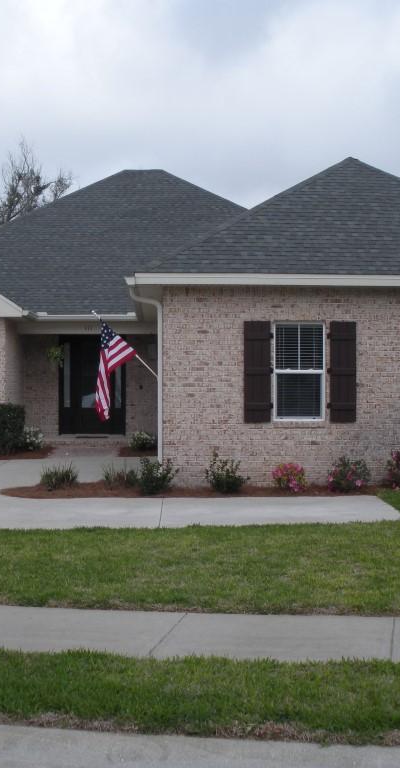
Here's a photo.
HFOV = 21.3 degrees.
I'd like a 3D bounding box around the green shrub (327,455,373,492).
[{"bbox_3d":[2.176,1.294,15.500,0.660,0.522,0.580,0,0,-3],"label":"green shrub"}]

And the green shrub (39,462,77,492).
[{"bbox_3d":[-2.078,1.368,15.750,0.540,0.400,0.500,0,0,-4],"label":"green shrub"}]

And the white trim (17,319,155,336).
[{"bbox_3d":[-2.333,-1.151,21.700,2.800,0.290,0.200,0,0,-4],"label":"white trim"}]

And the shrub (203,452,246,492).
[{"bbox_3d":[0.357,1.266,15.500,0.630,0.568,0.550,0,0,-3],"label":"shrub"}]

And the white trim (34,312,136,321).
[{"bbox_3d":[-2.548,-1.498,23.700,2.330,0.160,0.140,0,0,-3],"label":"white trim"}]

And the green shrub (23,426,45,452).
[{"bbox_3d":[-3.764,1.250,24.000,0.550,0.561,0.520,0,0,-3],"label":"green shrub"}]

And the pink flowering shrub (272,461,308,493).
[{"bbox_3d":[1.313,1.347,15.450,0.520,0.416,0.460,0,0,-3],"label":"pink flowering shrub"}]

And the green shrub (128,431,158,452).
[{"bbox_3d":[-1.139,1.139,21.100,0.540,0.420,0.500,0,0,-4],"label":"green shrub"}]

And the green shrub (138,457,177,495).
[{"bbox_3d":[-0.609,1.298,15.250,0.550,0.505,0.500,0,0,-3],"label":"green shrub"}]

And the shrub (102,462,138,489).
[{"bbox_3d":[-1.187,1.369,15.900,0.530,0.363,0.450,0,0,-3],"label":"shrub"}]

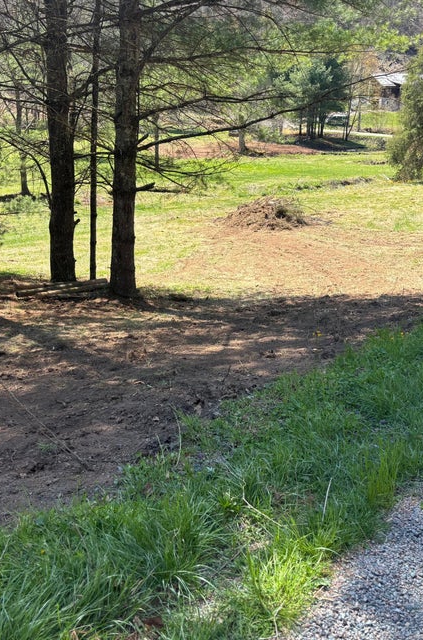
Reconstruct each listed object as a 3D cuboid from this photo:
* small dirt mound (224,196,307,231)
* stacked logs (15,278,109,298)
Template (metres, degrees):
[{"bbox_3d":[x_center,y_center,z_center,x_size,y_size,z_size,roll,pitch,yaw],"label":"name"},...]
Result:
[{"bbox_3d":[1.534,-3.053,18.200,2.300,0.800,2.000,0,15,0],"label":"small dirt mound"},{"bbox_3d":[-2.247,-0.472,9.600,1.330,0.190,0.400,-6,16,-21],"label":"stacked logs"}]

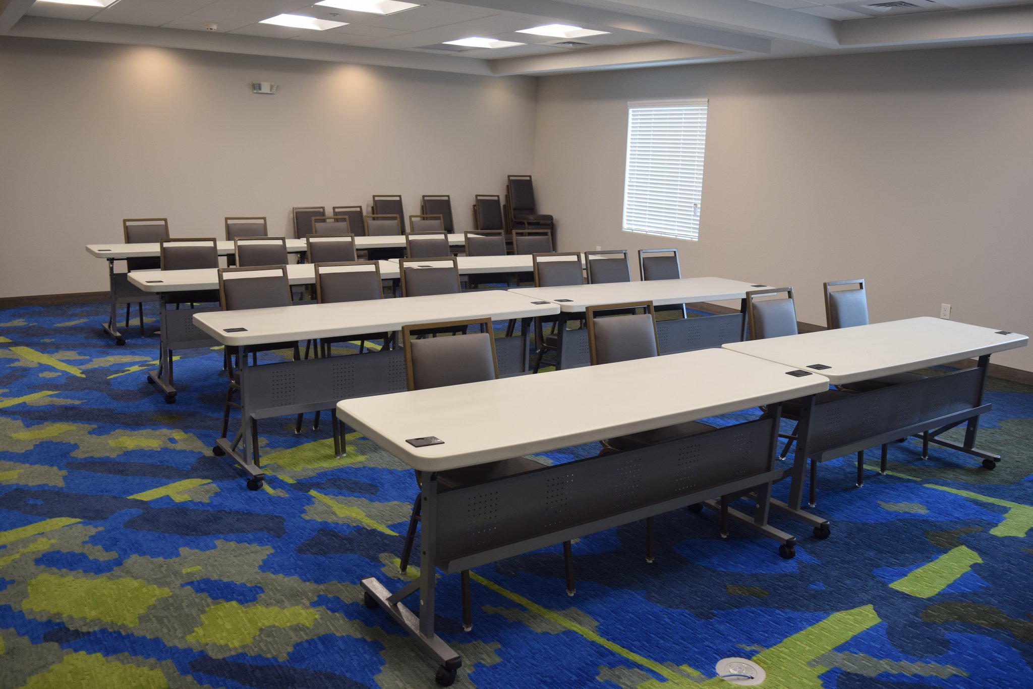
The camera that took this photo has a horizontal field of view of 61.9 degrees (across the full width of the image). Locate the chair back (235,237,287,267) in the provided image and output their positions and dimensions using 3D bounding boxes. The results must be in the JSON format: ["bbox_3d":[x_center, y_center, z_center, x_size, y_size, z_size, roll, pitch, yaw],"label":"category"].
[{"bbox_3d":[-1.723,-0.495,5.854,0.410,0.450,0.100,-7,5,-35],"label":"chair back"}]

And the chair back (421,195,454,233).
[{"bbox_3d":[-0.948,-1.561,10.401,0.410,0.460,0.130,-7,15,-37],"label":"chair back"}]

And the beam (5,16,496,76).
[{"bbox_3d":[-2.366,-2.977,8.690,4.950,0.190,0.320,-7,15,-35],"label":"beam"}]

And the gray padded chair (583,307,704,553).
[{"bbox_3d":[0.573,0.328,3.520,0.450,0.917,0.565,-6,15,-34],"label":"gray padded chair"}]

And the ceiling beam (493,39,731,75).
[{"bbox_3d":[1.119,-3.101,9.211,0.500,0.200,3.700,-7,15,-35],"label":"ceiling beam"}]

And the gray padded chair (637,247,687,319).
[{"bbox_3d":[1.163,-0.190,6.027,0.455,0.915,0.550,-7,15,-35],"label":"gray padded chair"}]

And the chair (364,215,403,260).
[{"bbox_3d":[-1.167,-0.757,8.261,0.450,0.917,0.565,-6,15,-34],"label":"chair"}]

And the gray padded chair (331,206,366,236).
[{"bbox_3d":[-1.754,-1.057,9.613,0.450,0.920,0.570,-8,16,-40],"label":"gray padded chair"}]

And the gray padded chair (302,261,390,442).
[{"bbox_3d":[-0.812,0.045,4.579,0.455,0.915,0.550,-7,15,-35],"label":"gray padded chair"}]

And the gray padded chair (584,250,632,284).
[{"bbox_3d":[0.748,-0.132,5.716,0.450,0.920,0.570,-7,15,-36],"label":"gray padded chair"}]

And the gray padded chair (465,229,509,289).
[{"bbox_3d":[-0.127,-0.427,6.900,0.450,0.917,0.565,-6,15,-33],"label":"gray padded chair"}]

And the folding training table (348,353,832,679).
[{"bbox_3d":[0.313,0.514,3.051,1.817,0.732,0.627,-6,15,-35],"label":"folding training table"}]

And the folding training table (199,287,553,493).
[{"bbox_3d":[-0.673,0.180,4.489,1.830,0.734,0.614,-7,15,-35],"label":"folding training table"}]

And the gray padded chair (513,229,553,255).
[{"bbox_3d":[0.267,-0.475,7.232,0.450,0.920,0.570,-6,15,-35],"label":"gray padded chair"}]

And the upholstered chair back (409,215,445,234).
[{"bbox_3d":[-0.765,-0.801,8.470,0.455,0.915,0.550,-7,15,-35],"label":"upholstered chair back"}]

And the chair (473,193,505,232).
[{"bbox_3d":[-0.210,-1.336,10.440,0.455,0.915,0.550,-7,15,-35],"label":"chair"}]

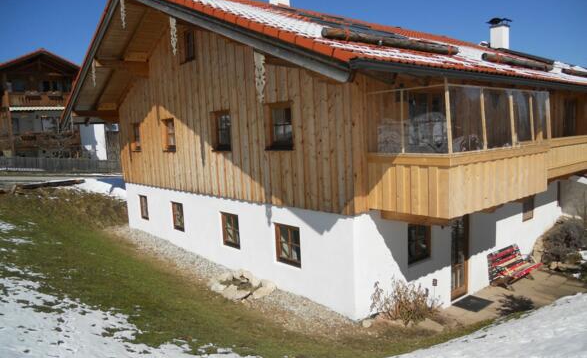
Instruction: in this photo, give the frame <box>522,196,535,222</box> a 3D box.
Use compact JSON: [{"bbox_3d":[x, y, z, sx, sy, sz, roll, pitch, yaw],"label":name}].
[{"bbox_3d":[6.584,0.787,12.933,0.697,0.752,0.130,-7,7,-39],"label":"frame"}]

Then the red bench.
[{"bbox_3d":[5.718,2.272,11.745,1.537,0.815,0.697,-7,7,-39],"label":"red bench"}]

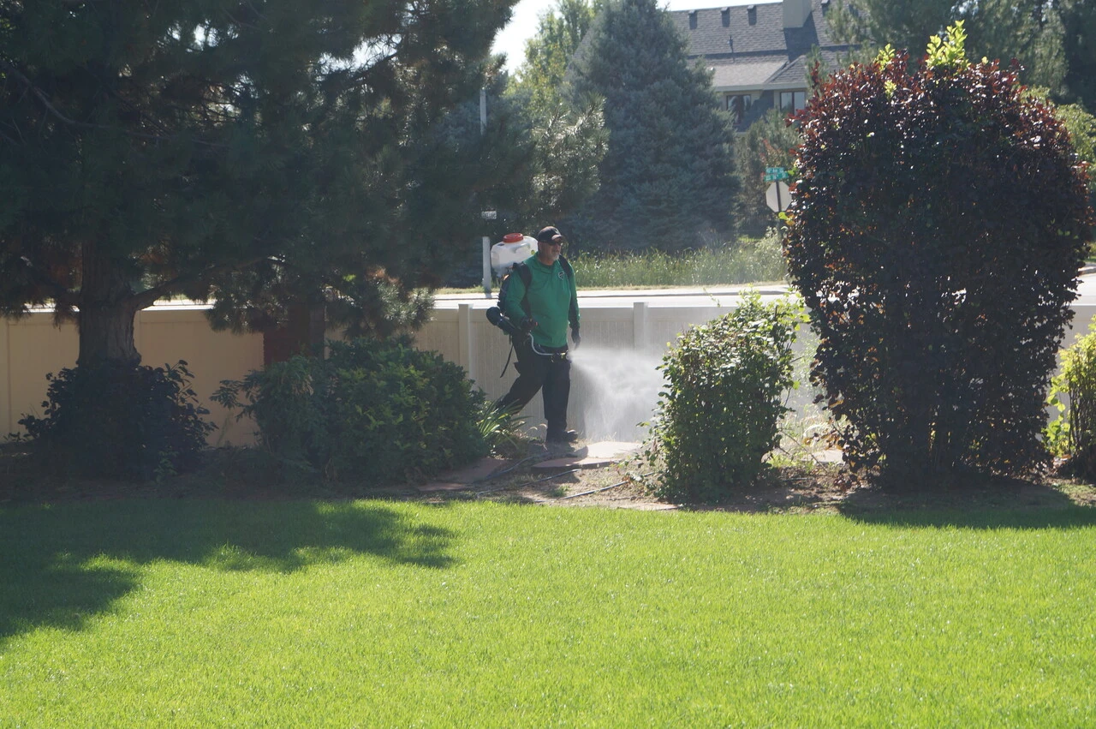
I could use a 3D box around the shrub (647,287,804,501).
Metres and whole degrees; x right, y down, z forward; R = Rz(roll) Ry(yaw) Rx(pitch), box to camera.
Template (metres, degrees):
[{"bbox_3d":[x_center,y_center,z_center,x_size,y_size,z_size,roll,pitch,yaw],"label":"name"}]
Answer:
[{"bbox_3d":[1.210,0.200,16.900,1.050,1.380,1.000,-1,3,0],"label":"shrub"}]

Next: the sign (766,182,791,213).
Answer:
[{"bbox_3d":[5.750,-4.160,62.000,0.760,0.760,0.030,-7,0,33],"label":"sign"}]

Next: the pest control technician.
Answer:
[{"bbox_3d":[-0.090,-0.250,20.800,0.720,1.790,0.600,2,4,37],"label":"pest control technician"}]

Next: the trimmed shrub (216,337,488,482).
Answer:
[{"bbox_3d":[-1.460,0.290,18.600,2.000,1.030,1.400,-1,3,0],"label":"trimmed shrub"}]

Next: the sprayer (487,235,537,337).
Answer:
[{"bbox_3d":[-0.310,-0.660,20.950,0.380,0.800,0.450,2,4,37],"label":"sprayer"}]

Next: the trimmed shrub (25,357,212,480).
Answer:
[{"bbox_3d":[-3.250,0.380,18.800,1.450,0.900,1.250,-1,3,0],"label":"trimmed shrub"}]

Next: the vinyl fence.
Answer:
[{"bbox_3d":[-0.300,0.080,23.400,11.000,1.260,0.120,0,3,14],"label":"vinyl fence"}]

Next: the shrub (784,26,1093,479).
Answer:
[{"bbox_3d":[2.820,-0.800,18.000,2.200,3.200,2.000,-1,3,0],"label":"shrub"}]

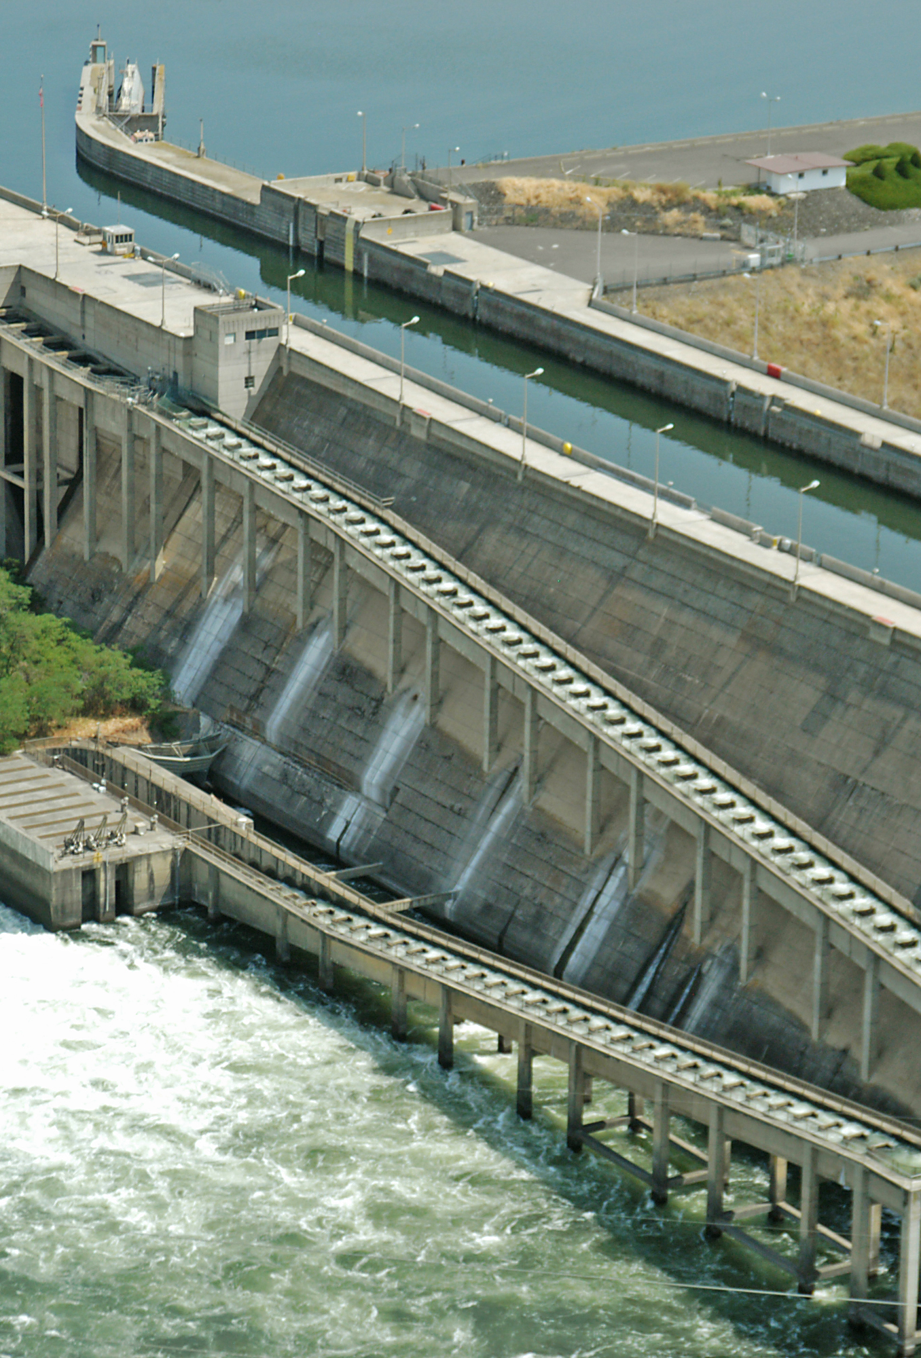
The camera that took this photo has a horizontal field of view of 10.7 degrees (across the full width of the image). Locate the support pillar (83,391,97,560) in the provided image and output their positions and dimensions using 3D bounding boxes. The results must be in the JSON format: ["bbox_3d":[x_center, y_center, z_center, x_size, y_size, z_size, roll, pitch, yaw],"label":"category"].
[{"bbox_3d":[-36.338,-20.056,484.561,0.840,16.935,1.070,-9,20,-30],"label":"support pillar"}]

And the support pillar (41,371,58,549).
[{"bbox_3d":[-40.792,-21.770,491.789,0.840,18.069,1.070,-9,20,-30],"label":"support pillar"}]

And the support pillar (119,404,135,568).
[{"bbox_3d":[-32.061,-18.622,477.560,0.840,16.377,1.070,-9,20,-30],"label":"support pillar"}]

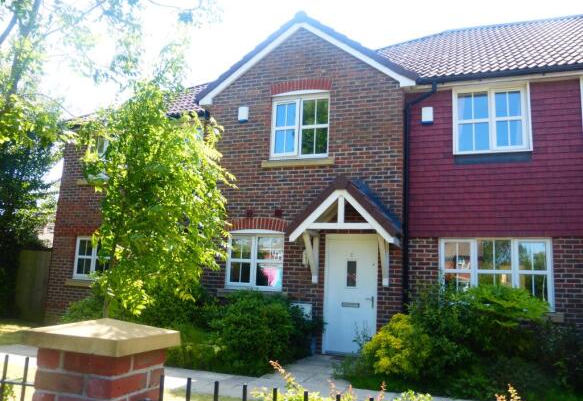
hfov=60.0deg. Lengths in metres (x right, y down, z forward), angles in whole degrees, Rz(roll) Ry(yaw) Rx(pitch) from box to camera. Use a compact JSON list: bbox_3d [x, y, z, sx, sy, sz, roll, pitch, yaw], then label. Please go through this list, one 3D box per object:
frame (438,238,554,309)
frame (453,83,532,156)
[{"bbox_3d":[3.339,1.188,8.303,1.728,1.141,0.110,-1,-11,19],"label":"frame"},{"bbox_3d":[3.424,-1.394,8.677,1.244,1.234,0.110,-1,-11,19],"label":"frame"}]

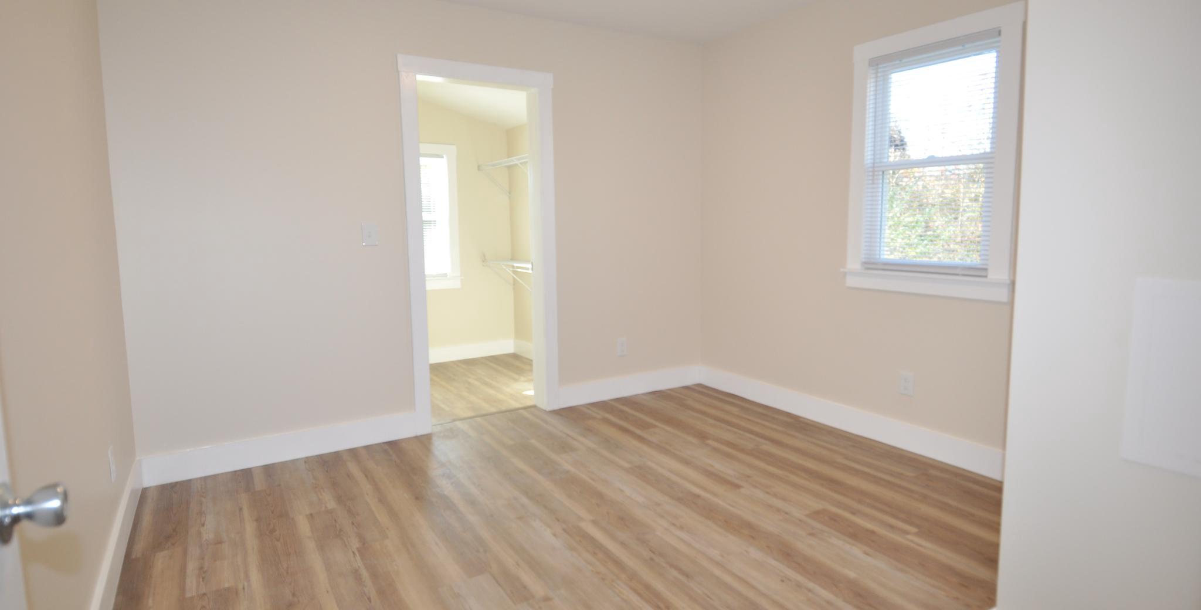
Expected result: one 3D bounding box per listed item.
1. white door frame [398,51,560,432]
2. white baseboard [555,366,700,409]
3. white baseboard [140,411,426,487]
[{"bbox_3d":[-0.711,-0.337,3.644,0.941,2.127,0.130,-5,8,-31],"label":"white door frame"},{"bbox_3d":[0.237,0.574,4.278,1.208,0.140,0.025,-5,8,-31],"label":"white baseboard"},{"bbox_3d":[-1.614,0.737,3.149,1.281,0.142,0.025,-5,8,-31],"label":"white baseboard"}]

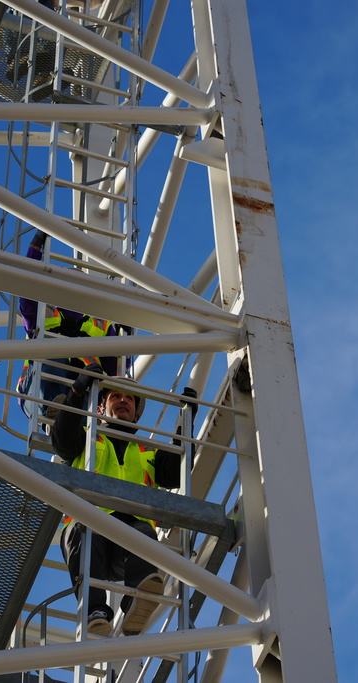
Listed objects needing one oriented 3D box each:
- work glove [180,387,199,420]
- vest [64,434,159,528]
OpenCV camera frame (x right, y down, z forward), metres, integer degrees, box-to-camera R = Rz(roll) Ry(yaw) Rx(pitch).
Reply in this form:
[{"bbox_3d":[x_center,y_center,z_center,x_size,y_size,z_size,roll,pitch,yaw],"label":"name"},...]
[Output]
[{"bbox_3d":[0.047,0.279,11.630,0.095,0.170,0.110,15,-56,-14],"label":"work glove"},{"bbox_3d":[-0.293,0.650,11.600,0.460,0.660,0.300,15,-56,-14],"label":"vest"}]

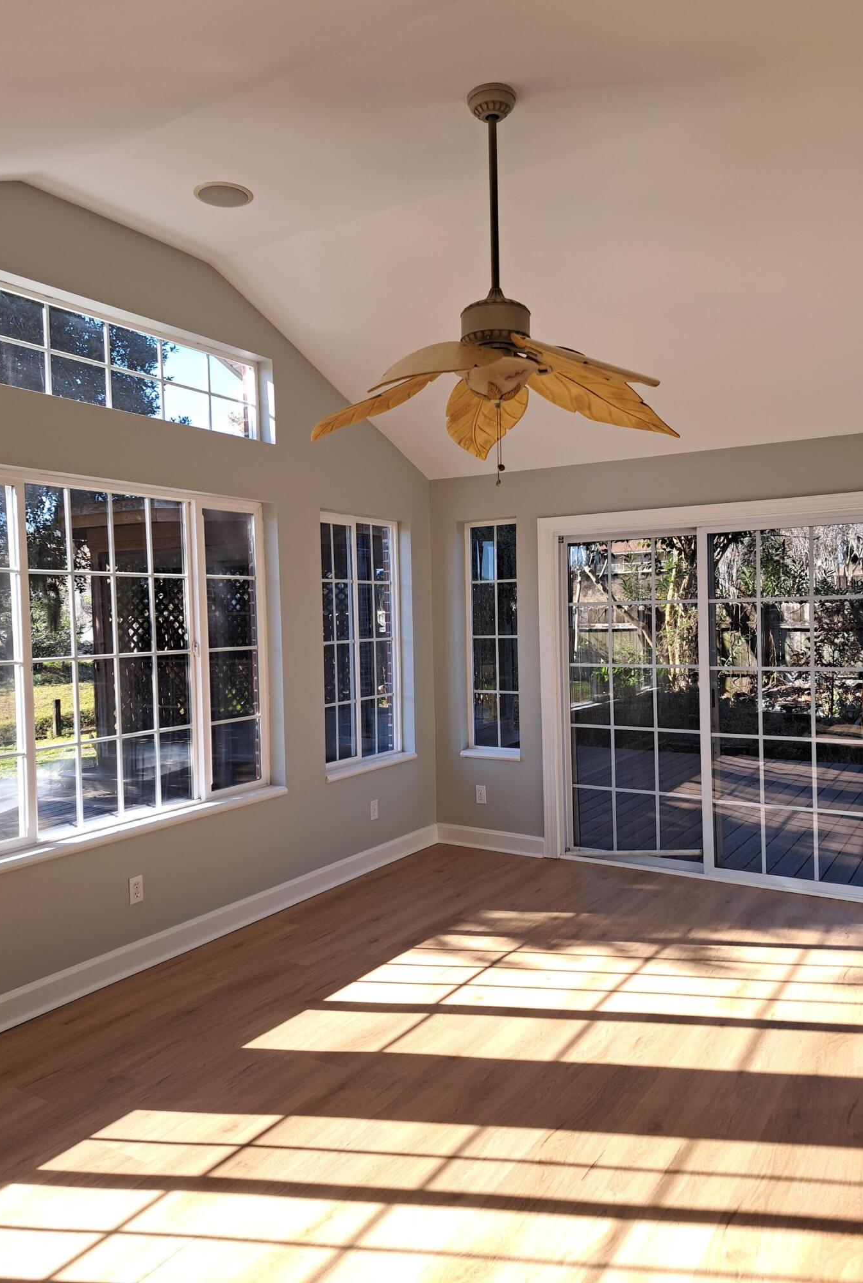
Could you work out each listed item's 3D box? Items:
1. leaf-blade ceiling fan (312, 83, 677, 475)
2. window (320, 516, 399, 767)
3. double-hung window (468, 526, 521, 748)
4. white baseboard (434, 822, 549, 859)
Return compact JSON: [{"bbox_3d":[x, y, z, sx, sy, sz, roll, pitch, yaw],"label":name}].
[{"bbox_3d":[0.211,-1.157,2.902,1.300,1.251,1.300,0,2,32],"label":"leaf-blade ceiling fan"},{"bbox_3d":[-0.428,-0.003,5.341,0.100,1.484,0.888,0,2,32],"label":"window"},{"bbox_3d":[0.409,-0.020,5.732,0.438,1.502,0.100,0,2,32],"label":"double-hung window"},{"bbox_3d":[0.367,1.277,5.705,0.773,0.133,0.018,0,2,32],"label":"white baseboard"}]

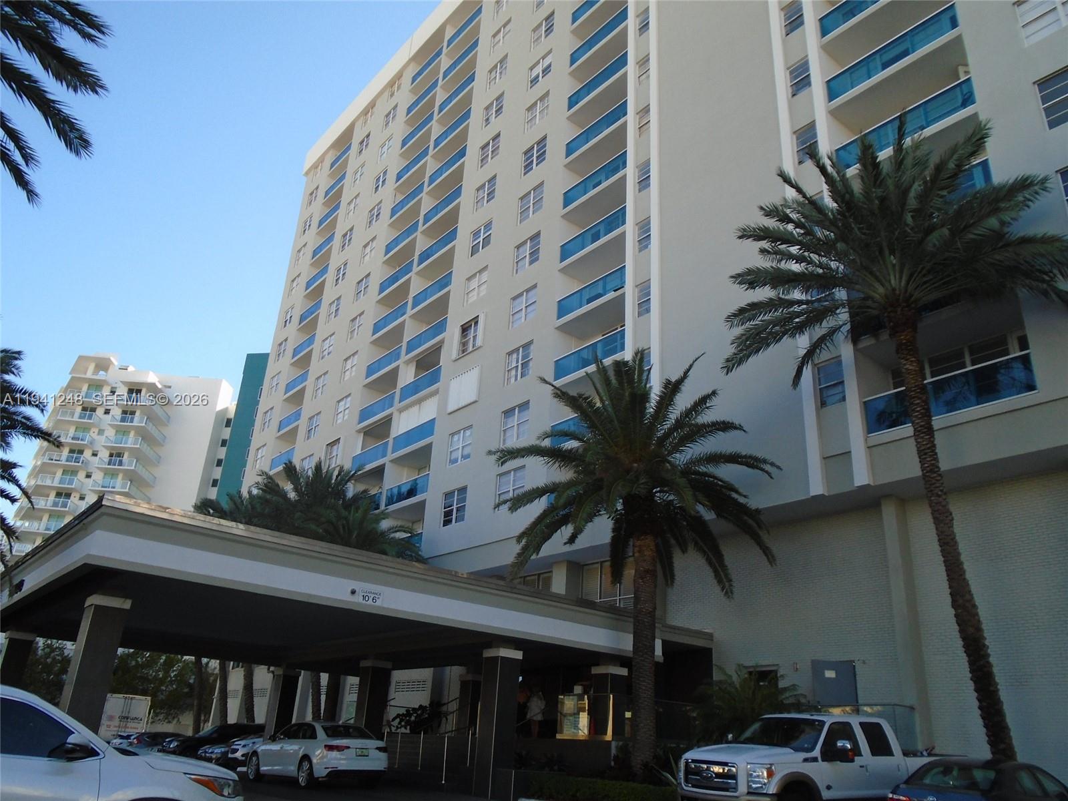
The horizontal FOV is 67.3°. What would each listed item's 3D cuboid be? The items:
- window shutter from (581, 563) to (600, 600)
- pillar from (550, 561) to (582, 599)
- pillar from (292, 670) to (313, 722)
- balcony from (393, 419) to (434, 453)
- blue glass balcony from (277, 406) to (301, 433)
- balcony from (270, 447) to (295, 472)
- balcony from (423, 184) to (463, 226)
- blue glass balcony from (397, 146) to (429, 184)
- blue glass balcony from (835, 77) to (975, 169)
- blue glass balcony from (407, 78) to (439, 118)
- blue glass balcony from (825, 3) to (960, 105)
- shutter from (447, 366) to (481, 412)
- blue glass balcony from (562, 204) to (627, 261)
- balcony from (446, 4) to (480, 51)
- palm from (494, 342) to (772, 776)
[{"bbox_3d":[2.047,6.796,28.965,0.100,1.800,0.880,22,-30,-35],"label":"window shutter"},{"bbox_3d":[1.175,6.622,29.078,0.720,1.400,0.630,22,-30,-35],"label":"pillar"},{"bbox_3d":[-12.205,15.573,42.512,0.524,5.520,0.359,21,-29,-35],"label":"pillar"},{"bbox_3d":[-5.837,1.743,38.893,0.120,0.930,3.779,22,-30,-35],"label":"balcony"},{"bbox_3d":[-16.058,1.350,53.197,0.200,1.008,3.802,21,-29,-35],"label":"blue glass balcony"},{"bbox_3d":[-16.229,3.789,51.675,0.120,0.930,3.431,22,-30,-35],"label":"balcony"},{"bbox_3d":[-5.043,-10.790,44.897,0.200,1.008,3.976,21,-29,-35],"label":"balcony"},{"bbox_3d":[-7.503,-14.515,49.674,0.120,0.930,3.794,22,-30,-35],"label":"blue glass balcony"},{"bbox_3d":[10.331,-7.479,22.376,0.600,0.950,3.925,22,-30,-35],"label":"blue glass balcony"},{"bbox_3d":[-7.196,-19.496,51.887,0.120,0.930,3.794,22,-30,-35],"label":"blue glass balcony"},{"bbox_3d":[10.382,-10.086,23.489,0.120,0.930,3.926,22,-30,-35],"label":"blue glass balcony"},{"bbox_3d":[-3.124,-0.486,36.046,0.140,1.740,2.150,22,-30,-35],"label":"shutter"},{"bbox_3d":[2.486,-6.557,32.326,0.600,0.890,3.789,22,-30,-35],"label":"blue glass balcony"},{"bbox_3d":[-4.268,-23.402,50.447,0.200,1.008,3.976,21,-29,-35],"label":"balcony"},{"bbox_3d":[2.139,3.431,16.709,6.300,9.600,6.300,22,-30,-35],"label":"palm"}]

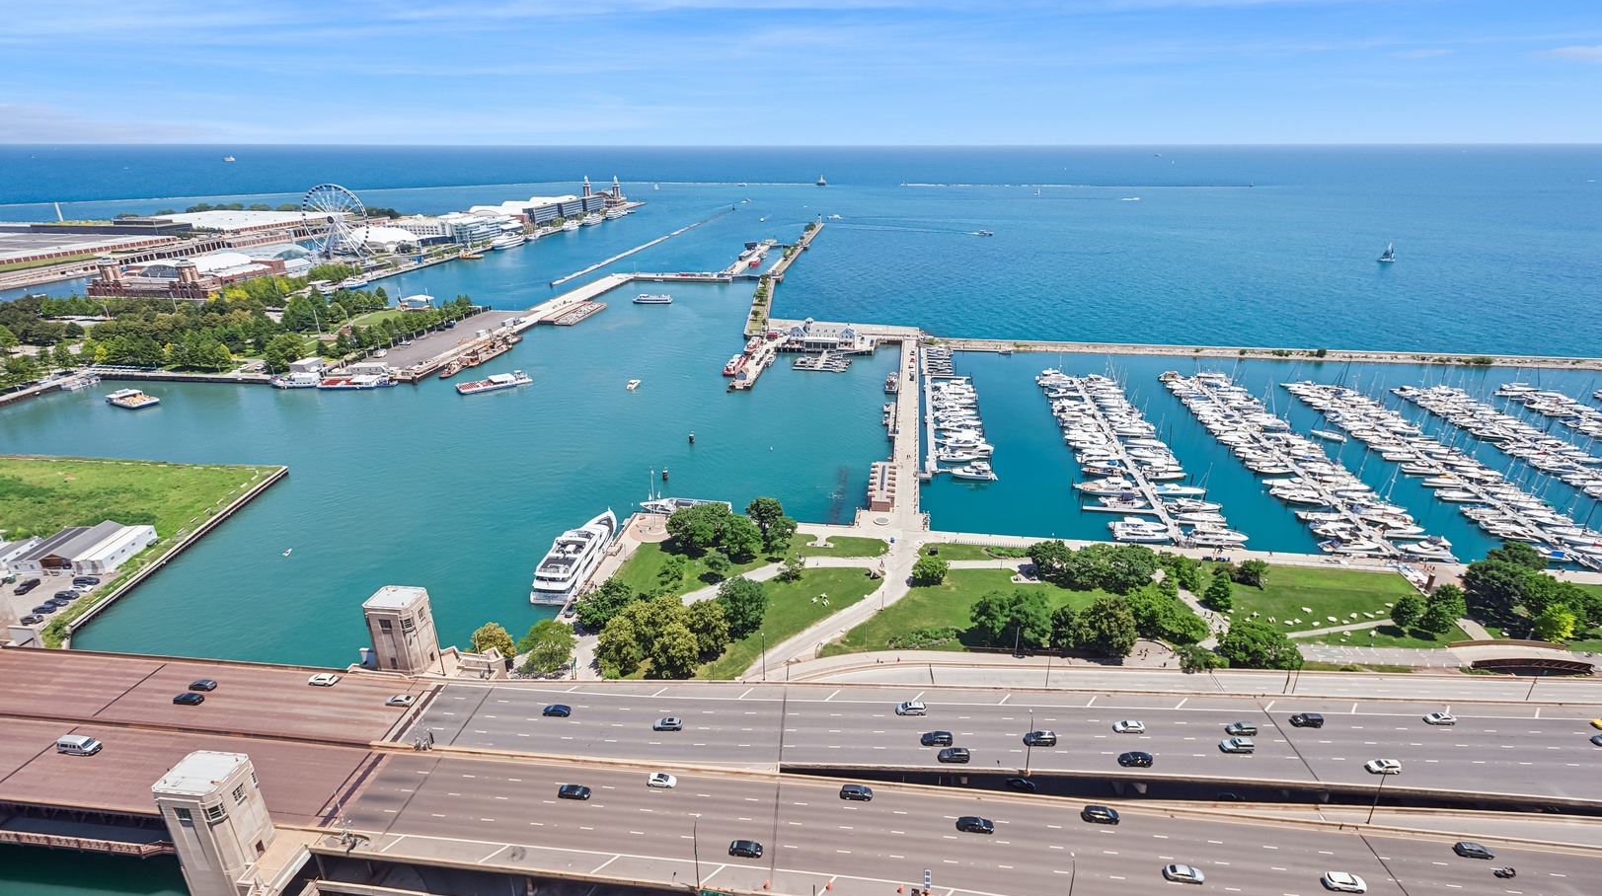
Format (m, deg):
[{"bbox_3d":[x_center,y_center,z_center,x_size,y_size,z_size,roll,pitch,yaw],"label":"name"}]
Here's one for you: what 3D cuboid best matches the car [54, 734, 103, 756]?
[{"bbox_3d":[-112.810,46.480,118.070,5.400,2.200,2.000,2,22,5],"label":"car"}]

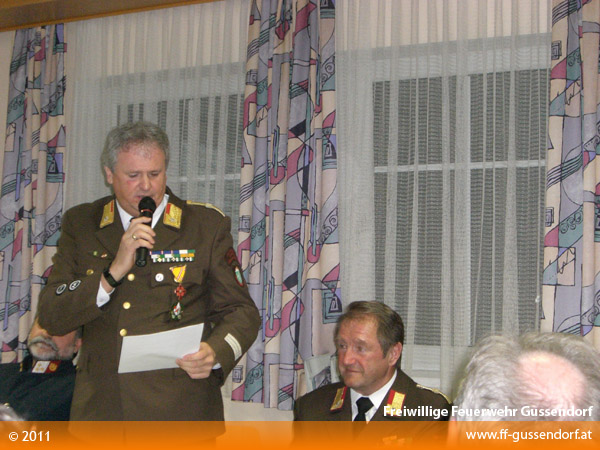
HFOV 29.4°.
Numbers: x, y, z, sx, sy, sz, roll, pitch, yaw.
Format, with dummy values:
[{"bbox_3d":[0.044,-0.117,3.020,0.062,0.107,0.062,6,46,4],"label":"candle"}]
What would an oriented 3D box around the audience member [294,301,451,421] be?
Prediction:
[{"bbox_3d":[0.140,0.840,3.030,0.560,1.280,0.760,-1,-1,22],"label":"audience member"}]

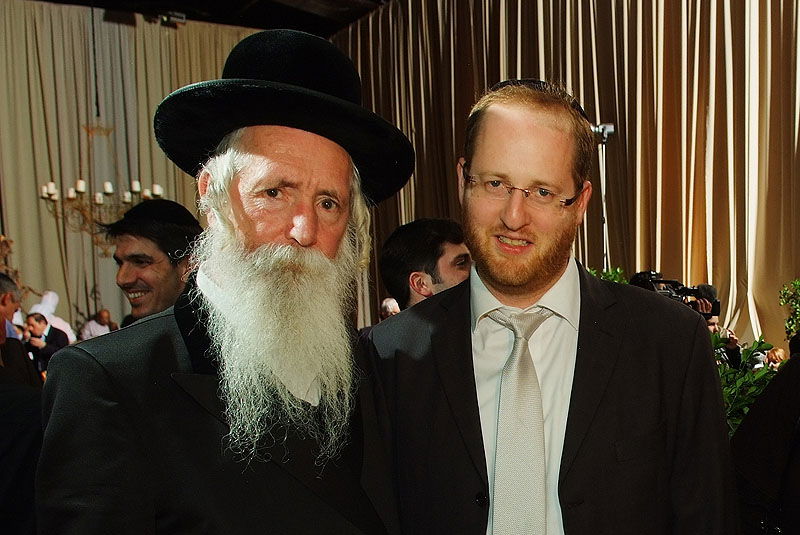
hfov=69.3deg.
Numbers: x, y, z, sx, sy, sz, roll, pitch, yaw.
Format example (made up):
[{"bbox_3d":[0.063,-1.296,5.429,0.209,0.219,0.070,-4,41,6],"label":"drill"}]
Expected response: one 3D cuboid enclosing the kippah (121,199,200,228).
[{"bbox_3d":[-0.506,-0.120,1.250,0.168,0.062,0.176,9,0,40],"label":"kippah"}]

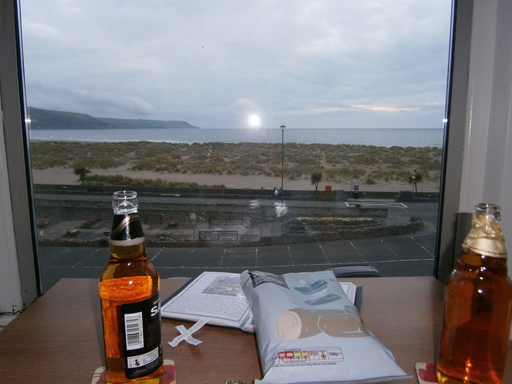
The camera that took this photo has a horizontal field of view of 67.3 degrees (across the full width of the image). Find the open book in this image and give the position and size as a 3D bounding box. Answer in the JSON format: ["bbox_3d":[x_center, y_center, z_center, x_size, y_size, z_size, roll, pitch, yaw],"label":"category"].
[{"bbox_3d":[0.023,0.192,0.693,0.318,0.017,0.204,2,10,14],"label":"open book"}]

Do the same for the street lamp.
[{"bbox_3d":[3.190,-3.280,45.550,0.680,9.200,0.680,0,9,0],"label":"street lamp"}]

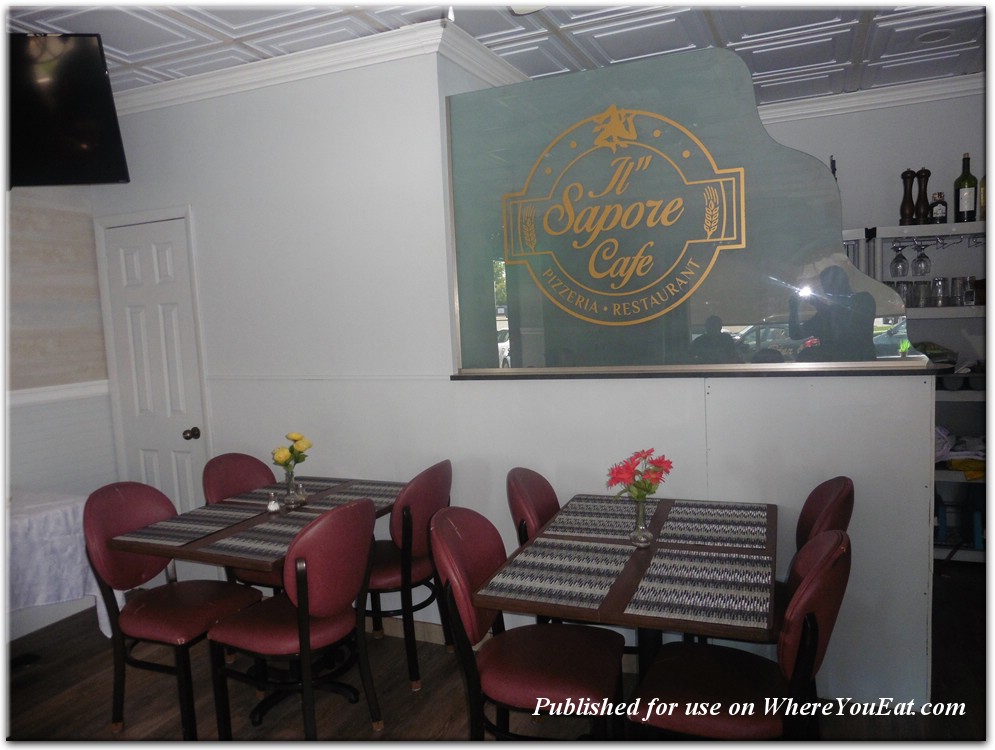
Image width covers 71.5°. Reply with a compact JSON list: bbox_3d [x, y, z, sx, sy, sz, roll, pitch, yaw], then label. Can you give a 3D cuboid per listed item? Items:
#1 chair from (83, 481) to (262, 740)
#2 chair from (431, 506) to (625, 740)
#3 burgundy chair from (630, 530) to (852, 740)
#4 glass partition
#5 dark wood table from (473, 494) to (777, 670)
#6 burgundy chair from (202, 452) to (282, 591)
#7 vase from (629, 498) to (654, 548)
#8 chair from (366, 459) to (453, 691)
[{"bbox_3d":[-1.209,0.869,2.630,0.571,0.896,0.430,-1,6,18],"label":"chair"},{"bbox_3d":[0.115,0.860,2.113,0.571,0.896,0.430,-1,6,15],"label":"chair"},{"bbox_3d":[0.673,0.852,1.934,0.571,0.896,0.430,0,6,26],"label":"burgundy chair"},{"bbox_3d":[0.610,-0.596,2.622,1.718,1.165,0.030,0,6,23],"label":"glass partition"},{"bbox_3d":[0.492,0.904,2.210,0.745,0.755,1.031,0,6,21],"label":"dark wood table"},{"bbox_3d":[-0.975,0.813,3.102,0.571,0.896,0.430,0,6,23],"label":"burgundy chair"},{"bbox_3d":[0.449,0.456,2.162,0.074,0.150,0.074,0,6,23],"label":"vase"},{"bbox_3d":[-0.467,0.803,2.969,0.571,0.896,0.430,0,6,25],"label":"chair"}]

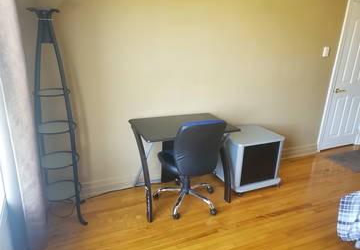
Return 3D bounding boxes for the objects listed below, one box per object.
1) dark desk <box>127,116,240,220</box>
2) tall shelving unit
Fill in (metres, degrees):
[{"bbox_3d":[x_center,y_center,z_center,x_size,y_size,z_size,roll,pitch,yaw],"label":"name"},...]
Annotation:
[{"bbox_3d":[0.018,0.362,2.620,0.885,0.746,0.600,-6,19,-25],"label":"dark desk"},{"bbox_3d":[-0.961,0.005,2.088,0.345,1.670,0.355,-6,19,-25],"label":"tall shelving unit"}]

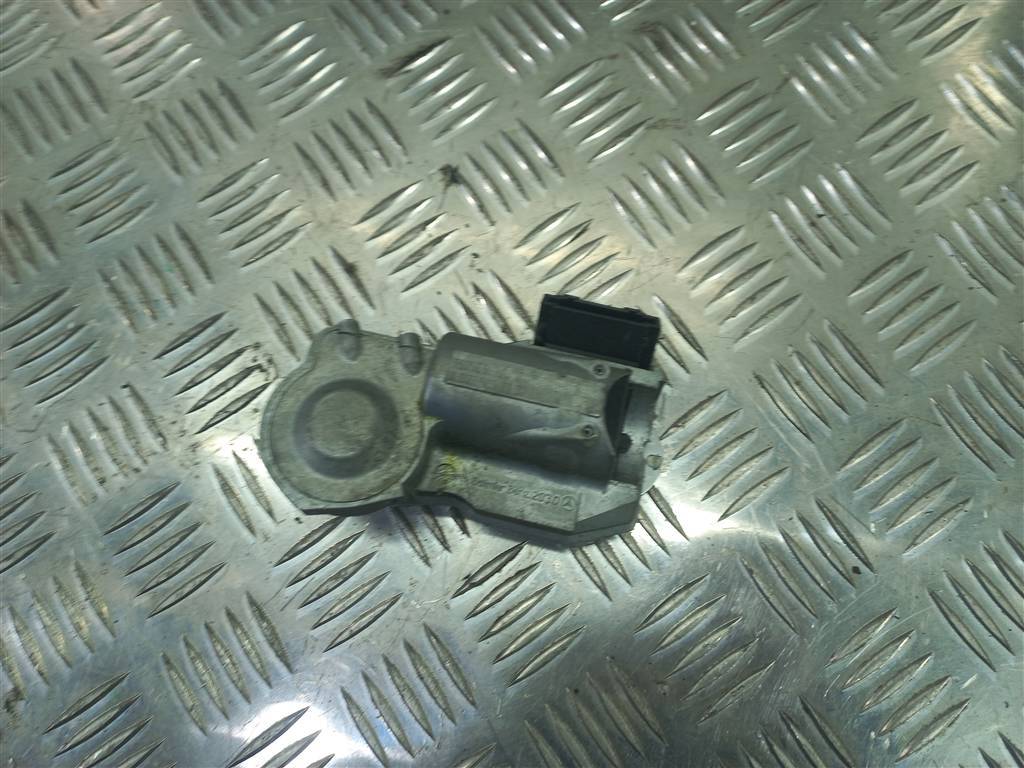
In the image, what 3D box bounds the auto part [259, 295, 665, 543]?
[{"bbox_3d":[-0.014,0.007,0.222,0.122,0.042,0.077,8,76,4],"label":"auto part"}]

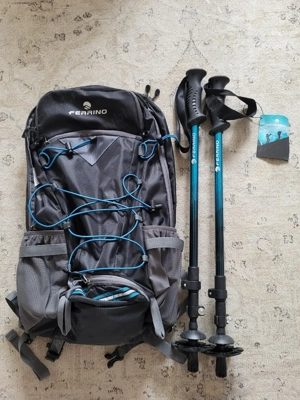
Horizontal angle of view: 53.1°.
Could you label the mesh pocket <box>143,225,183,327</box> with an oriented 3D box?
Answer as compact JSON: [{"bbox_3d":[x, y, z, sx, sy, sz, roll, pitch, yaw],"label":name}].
[{"bbox_3d":[0.025,0.147,0.587,0.073,0.085,0.190,3,80,-18],"label":"mesh pocket"}]

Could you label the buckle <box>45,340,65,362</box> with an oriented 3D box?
[{"bbox_3d":[-0.196,0.312,0.620,0.032,0.014,0.042,20,81,3],"label":"buckle"}]

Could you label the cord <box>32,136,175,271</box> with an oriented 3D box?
[{"bbox_3d":[-0.087,0.007,0.574,0.275,0.055,0.268,0,81,0],"label":"cord"}]

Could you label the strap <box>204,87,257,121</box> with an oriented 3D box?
[{"bbox_3d":[0.185,-0.222,0.690,0.119,0.045,0.084,0,81,0],"label":"strap"}]

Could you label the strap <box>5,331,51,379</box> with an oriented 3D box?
[{"bbox_3d":[-0.250,0.318,0.616,0.045,0.032,0.115,-35,82,-5],"label":"strap"}]

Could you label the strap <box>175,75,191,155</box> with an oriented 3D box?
[{"bbox_3d":[0.076,-0.195,0.694,0.038,0.035,0.186,0,81,0],"label":"strap"}]

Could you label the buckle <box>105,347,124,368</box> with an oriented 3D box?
[{"bbox_3d":[-0.072,0.328,0.620,0.046,0.012,0.031,-40,83,-6],"label":"buckle"}]

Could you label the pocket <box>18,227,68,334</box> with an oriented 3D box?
[{"bbox_3d":[-0.209,0.157,0.585,0.090,0.085,0.188,-3,80,18],"label":"pocket"}]

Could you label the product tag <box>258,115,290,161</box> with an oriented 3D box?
[{"bbox_3d":[0.287,-0.144,0.700,0.068,0.007,0.103,3,81,1],"label":"product tag"}]

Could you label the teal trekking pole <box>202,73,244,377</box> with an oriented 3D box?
[{"bbox_3d":[0.152,0.028,0.645,0.083,0.078,0.650,2,79,0],"label":"teal trekking pole"}]

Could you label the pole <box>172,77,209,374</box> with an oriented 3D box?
[{"bbox_3d":[0.098,0.014,0.648,0.084,0.078,0.660,2,79,0],"label":"pole"}]

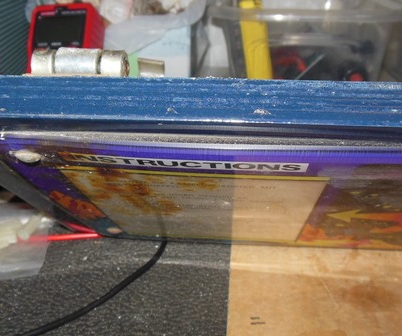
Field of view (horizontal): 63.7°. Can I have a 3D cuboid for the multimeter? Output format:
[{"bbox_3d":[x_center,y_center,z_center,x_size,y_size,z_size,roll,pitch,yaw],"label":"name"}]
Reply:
[{"bbox_3d":[-0.160,-0.116,0.388,0.075,0.043,0.145,0,82,5],"label":"multimeter"}]

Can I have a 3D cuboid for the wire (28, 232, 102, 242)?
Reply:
[{"bbox_3d":[-0.131,0.067,0.310,0.069,0.004,0.005,-1,61,-4],"label":"wire"}]

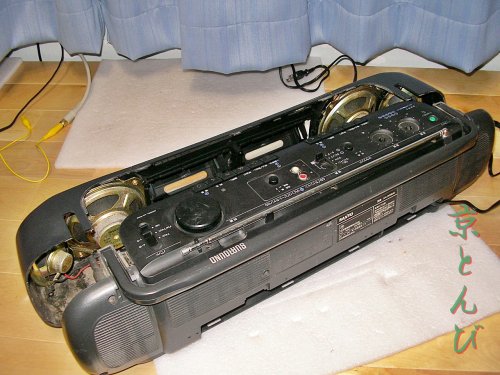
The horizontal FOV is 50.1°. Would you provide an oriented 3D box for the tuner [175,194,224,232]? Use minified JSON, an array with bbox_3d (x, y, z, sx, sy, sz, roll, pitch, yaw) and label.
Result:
[{"bbox_3d":[-0.058,0.030,0.597,0.051,0.011,0.051,0,41,0],"label":"tuner"}]

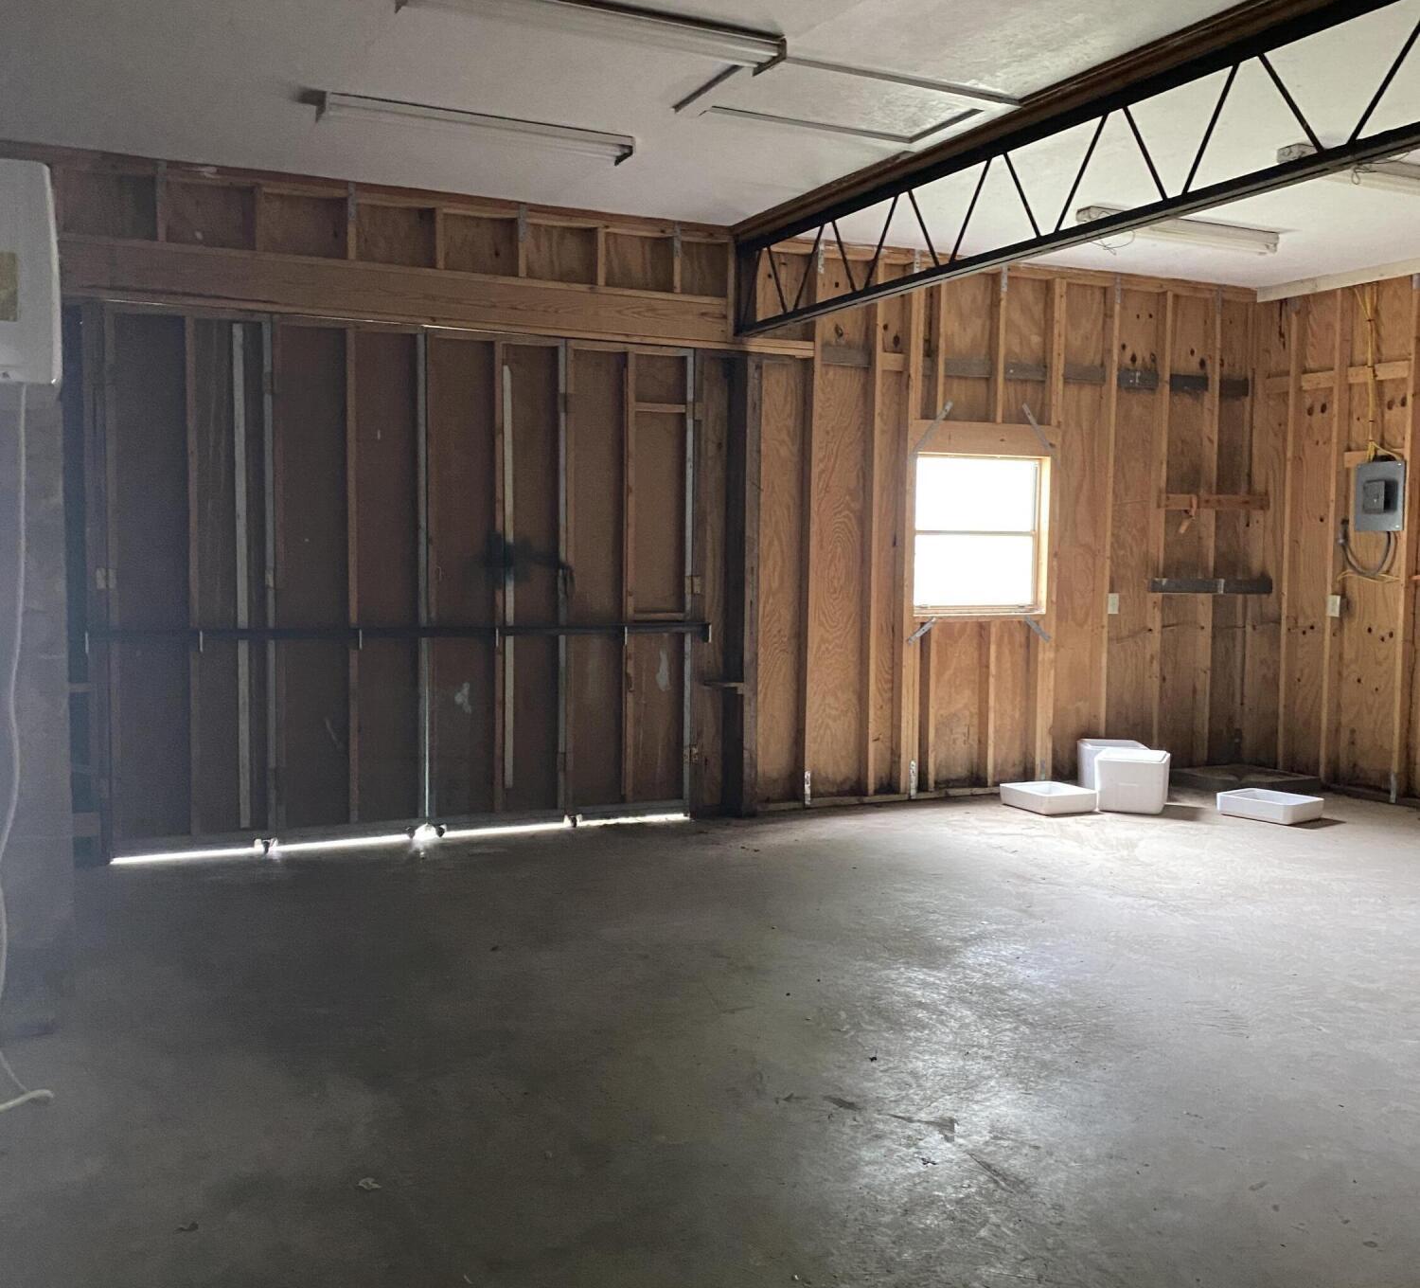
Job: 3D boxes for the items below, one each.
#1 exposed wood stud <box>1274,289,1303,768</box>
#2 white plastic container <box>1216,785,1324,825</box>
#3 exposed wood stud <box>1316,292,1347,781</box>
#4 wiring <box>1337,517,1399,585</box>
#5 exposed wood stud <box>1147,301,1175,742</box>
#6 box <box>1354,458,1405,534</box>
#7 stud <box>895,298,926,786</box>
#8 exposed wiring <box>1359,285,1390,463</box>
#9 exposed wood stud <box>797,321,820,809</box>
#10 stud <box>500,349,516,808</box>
[{"bbox_3d":[3.621,-0.669,8.821,0.089,2.940,0.038,-2,4,-27],"label":"exposed wood stud"},{"bbox_3d":[2.981,0.863,7.558,0.330,0.102,0.405,-3,5,-36],"label":"white plastic container"},{"bbox_3d":[3.747,-0.624,8.474,0.089,2.919,0.038,-1,4,-26],"label":"exposed wood stud"},{"bbox_3d":[3.817,-0.548,8.255,0.080,0.390,0.380,-1,5,-26],"label":"wiring"},{"bbox_3d":[2.756,-0.670,8.757,0.040,2.928,0.089,-1,5,-26],"label":"exposed wood stud"},{"bbox_3d":[3.872,-0.846,8.162,0.101,0.397,0.327,-1,4,-26],"label":"box"},{"bbox_3d":[1.125,-0.635,7.989,0.089,2.968,0.089,-1,4,-26],"label":"stud"},{"bbox_3d":[3.818,-1.545,8.177,0.050,1.040,0.170,-1,5,-26],"label":"exposed wiring"},{"bbox_3d":[0.550,-0.618,7.692,0.040,2.945,0.089,-1,5,-26],"label":"exposed wood stud"},{"bbox_3d":[-0.993,-0.315,6.931,0.040,2.086,0.070,-2,4,-27],"label":"stud"}]

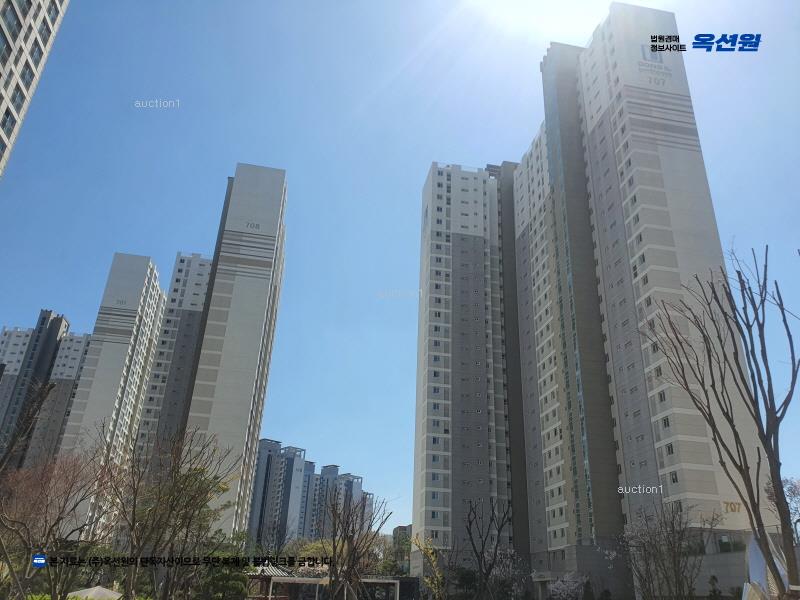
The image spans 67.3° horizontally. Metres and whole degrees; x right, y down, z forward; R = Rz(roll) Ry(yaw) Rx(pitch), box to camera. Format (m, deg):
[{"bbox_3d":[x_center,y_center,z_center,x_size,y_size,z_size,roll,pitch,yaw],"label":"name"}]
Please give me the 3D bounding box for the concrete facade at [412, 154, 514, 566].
[{"bbox_3d":[13.150,10.940,113.370,18.300,79.400,11.000,7,-25,-9],"label":"concrete facade"}]

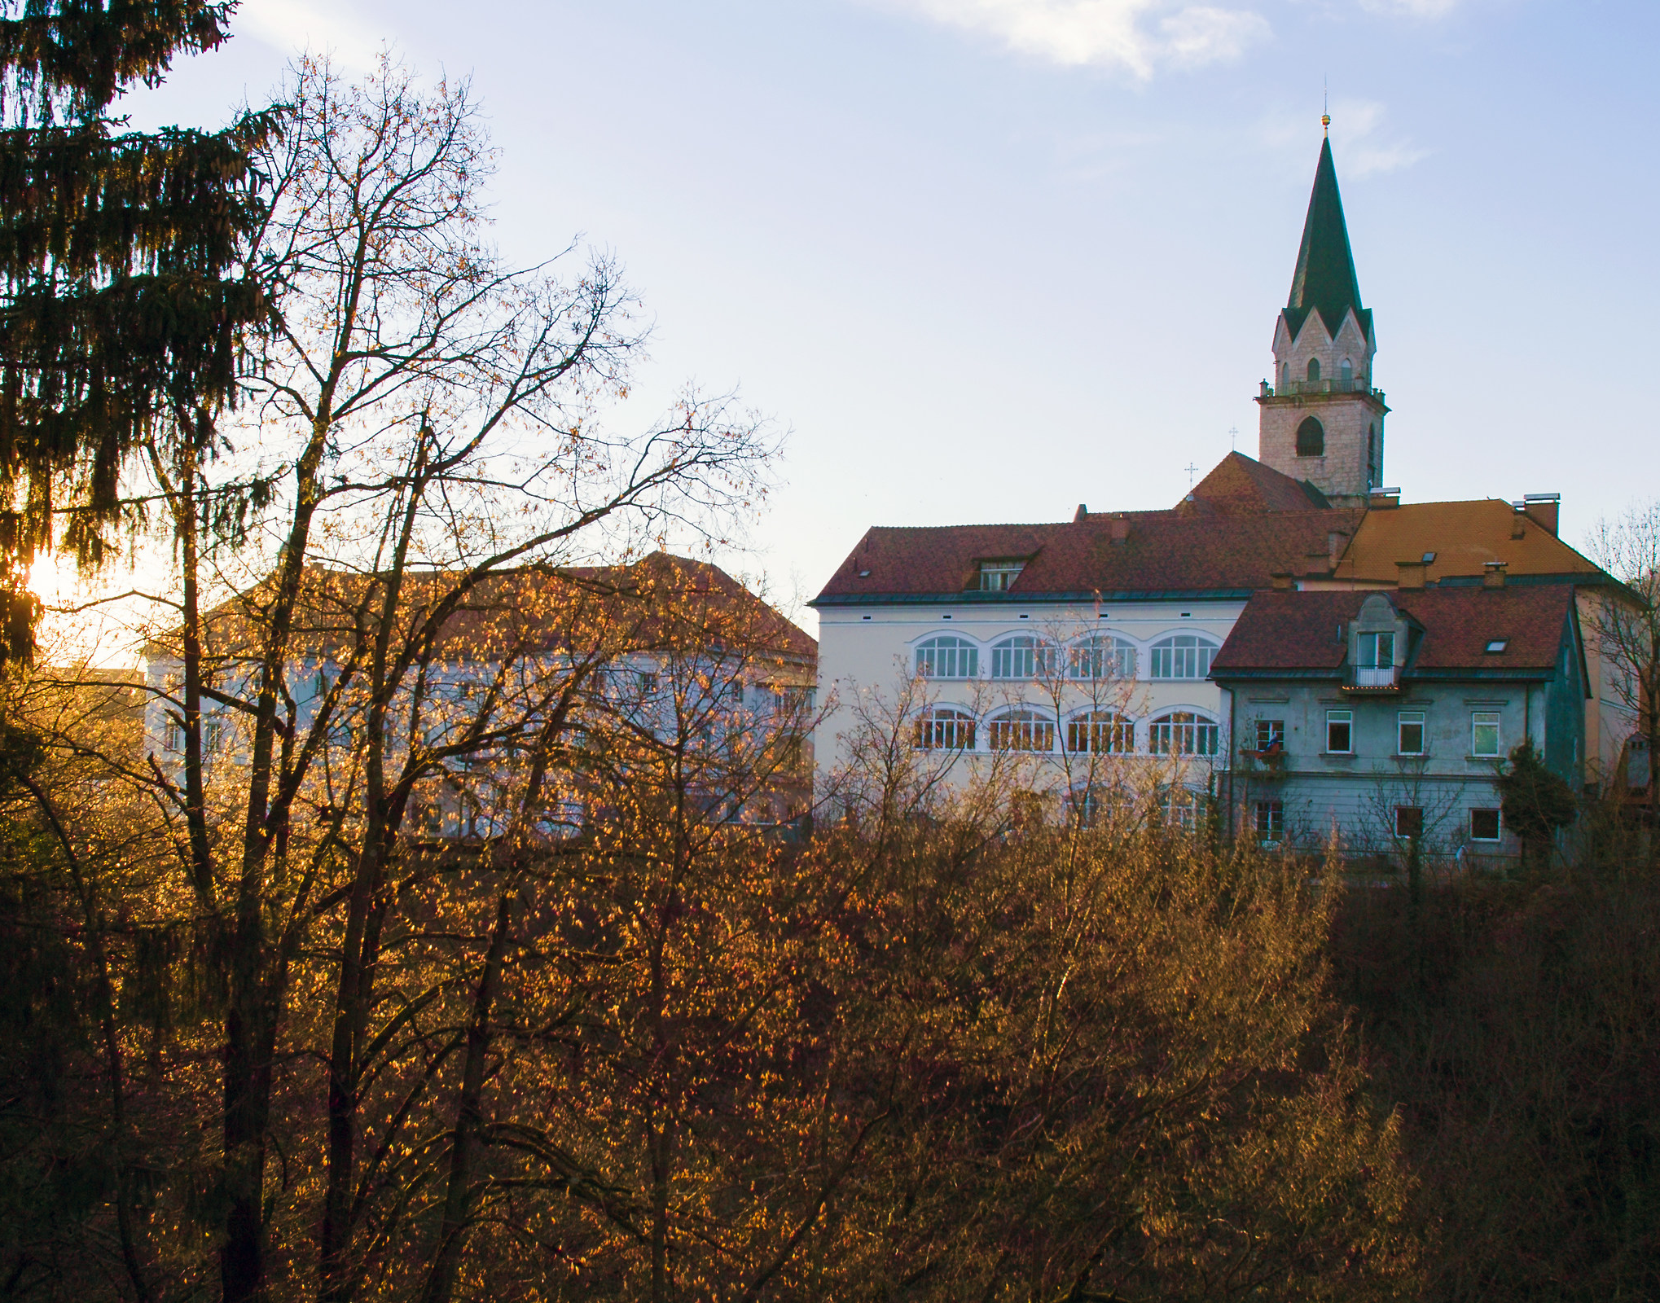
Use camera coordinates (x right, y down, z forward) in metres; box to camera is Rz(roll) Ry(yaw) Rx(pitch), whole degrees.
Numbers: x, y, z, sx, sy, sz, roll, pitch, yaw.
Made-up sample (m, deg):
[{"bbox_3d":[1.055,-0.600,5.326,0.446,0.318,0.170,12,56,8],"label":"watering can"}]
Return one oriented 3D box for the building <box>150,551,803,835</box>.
[{"bbox_3d":[-22.630,2.940,139.540,44.800,17.600,18.500,0,-4,32],"label":"building"}]

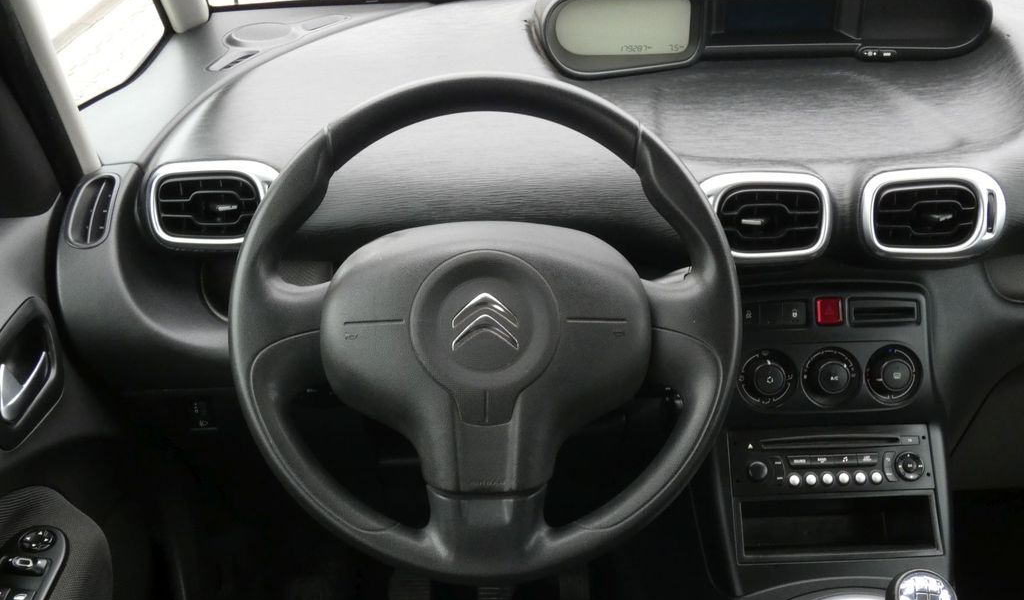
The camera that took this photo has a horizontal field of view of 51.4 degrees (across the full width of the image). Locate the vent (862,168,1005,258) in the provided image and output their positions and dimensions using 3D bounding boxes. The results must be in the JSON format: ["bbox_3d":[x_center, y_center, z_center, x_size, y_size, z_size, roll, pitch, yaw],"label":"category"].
[{"bbox_3d":[0.403,-0.084,1.020,0.126,0.082,0.045,-4,8,-8],"label":"vent"}]

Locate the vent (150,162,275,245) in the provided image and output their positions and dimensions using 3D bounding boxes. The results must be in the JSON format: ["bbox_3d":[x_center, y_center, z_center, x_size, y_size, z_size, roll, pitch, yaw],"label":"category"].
[{"bbox_3d":[-0.278,-0.092,1.015,0.126,0.082,0.045,-2,8,-5],"label":"vent"}]

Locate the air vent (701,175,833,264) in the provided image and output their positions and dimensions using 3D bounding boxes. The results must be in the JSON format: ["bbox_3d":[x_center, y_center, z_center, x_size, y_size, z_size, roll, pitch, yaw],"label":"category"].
[{"bbox_3d":[0.234,-0.079,1.010,0.126,0.082,0.045,1,8,1],"label":"air vent"}]

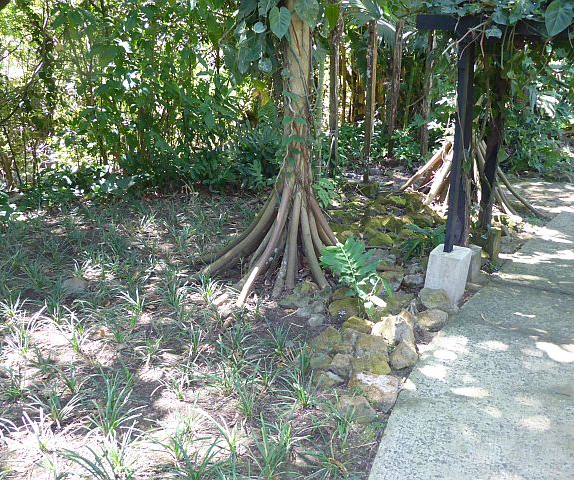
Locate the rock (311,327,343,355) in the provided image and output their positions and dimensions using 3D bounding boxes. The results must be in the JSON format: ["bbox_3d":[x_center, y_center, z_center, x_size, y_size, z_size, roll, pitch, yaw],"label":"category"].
[{"bbox_3d":[0.252,0.604,3.839,0.191,0.124,0.175,0,16,0],"label":"rock"}]

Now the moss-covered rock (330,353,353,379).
[{"bbox_3d":[0.298,0.686,3.435,0.127,0.120,0.130,0,15,0],"label":"moss-covered rock"}]

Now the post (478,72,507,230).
[{"bbox_3d":[1.733,-0.762,5.289,0.110,1.409,0.110,0,15,0],"label":"post"}]

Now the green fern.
[{"bbox_3d":[0.469,0.212,4.455,0.443,0.412,0.340,0,16,0],"label":"green fern"}]

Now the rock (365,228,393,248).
[{"bbox_3d":[0.815,-0.013,5.597,0.259,0.150,0.220,0,15,0],"label":"rock"}]

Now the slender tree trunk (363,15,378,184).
[{"bbox_3d":[1.102,-1.808,8.378,0.118,2.092,0.118,0,16,0],"label":"slender tree trunk"}]

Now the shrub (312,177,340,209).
[{"bbox_3d":[0.418,-0.516,6.827,0.295,0.330,0.280,0,15,0],"label":"shrub"}]

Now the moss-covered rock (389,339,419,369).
[{"bbox_3d":[0.660,0.643,3.532,0.164,0.145,0.160,0,15,0],"label":"moss-covered rock"}]

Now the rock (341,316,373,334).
[{"bbox_3d":[0.441,0.535,3.936,0.194,0.110,0.160,0,15,0],"label":"rock"}]

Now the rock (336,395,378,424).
[{"bbox_3d":[0.335,0.833,3.111,0.196,0.093,0.144,0,16,0],"label":"rock"}]

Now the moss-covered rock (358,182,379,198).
[{"bbox_3d":[0.976,-0.593,7.528,0.256,0.160,0.220,0,15,0],"label":"moss-covered rock"}]

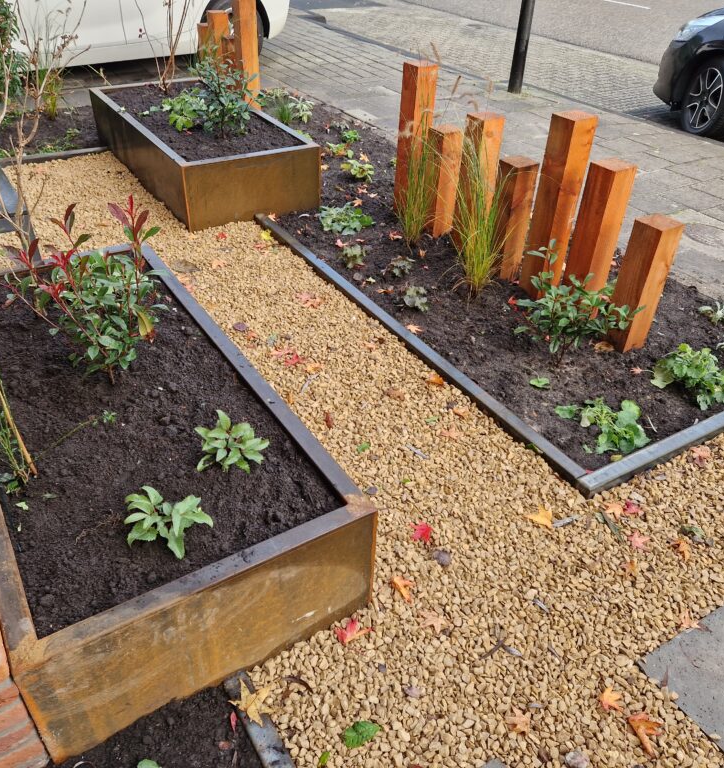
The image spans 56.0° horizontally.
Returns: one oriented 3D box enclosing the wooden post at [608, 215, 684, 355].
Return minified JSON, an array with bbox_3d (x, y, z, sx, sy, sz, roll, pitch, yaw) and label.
[{"bbox_3d":[1.076,-0.381,2.625,0.117,0.511,0.117,-17,40,-25],"label":"wooden post"}]

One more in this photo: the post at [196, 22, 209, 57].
[{"bbox_3d":[-1.284,-2.741,5.764,0.120,0.514,0.120,-18,40,-26],"label":"post"}]

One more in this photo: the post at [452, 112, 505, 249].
[{"bbox_3d":[0.560,-0.976,3.284,0.120,0.605,0.120,-18,40,-26],"label":"post"}]

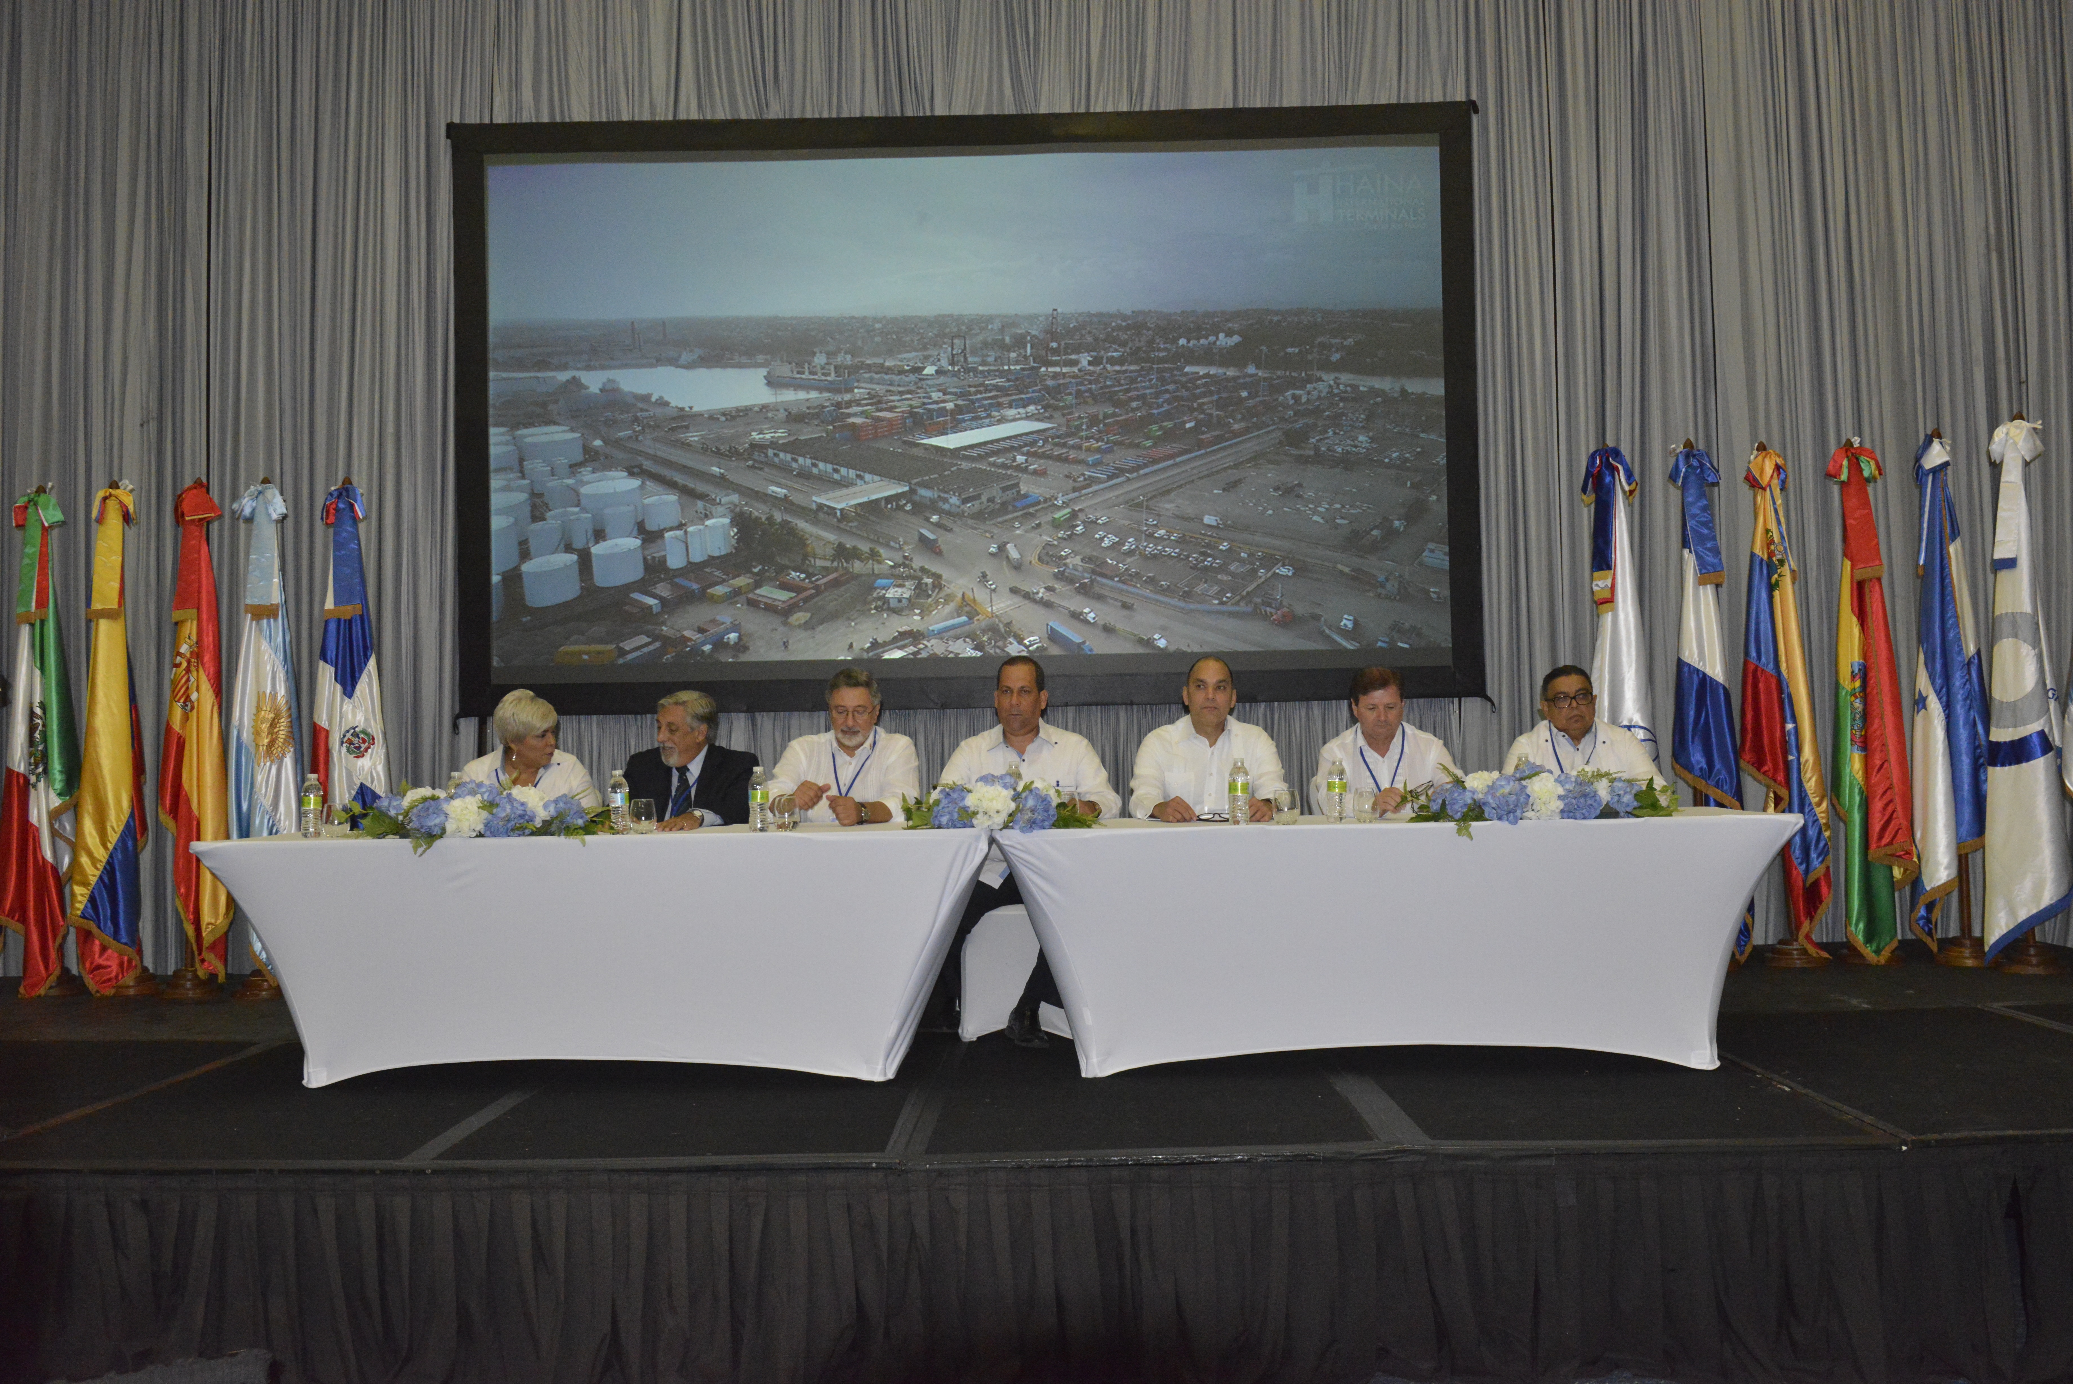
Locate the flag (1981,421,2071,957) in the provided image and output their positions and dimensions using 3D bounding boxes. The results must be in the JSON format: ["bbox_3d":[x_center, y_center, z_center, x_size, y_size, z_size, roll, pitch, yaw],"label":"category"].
[{"bbox_3d":[4.063,-0.038,6.633,0.368,2.207,0.300,-1,-2,1],"label":"flag"}]

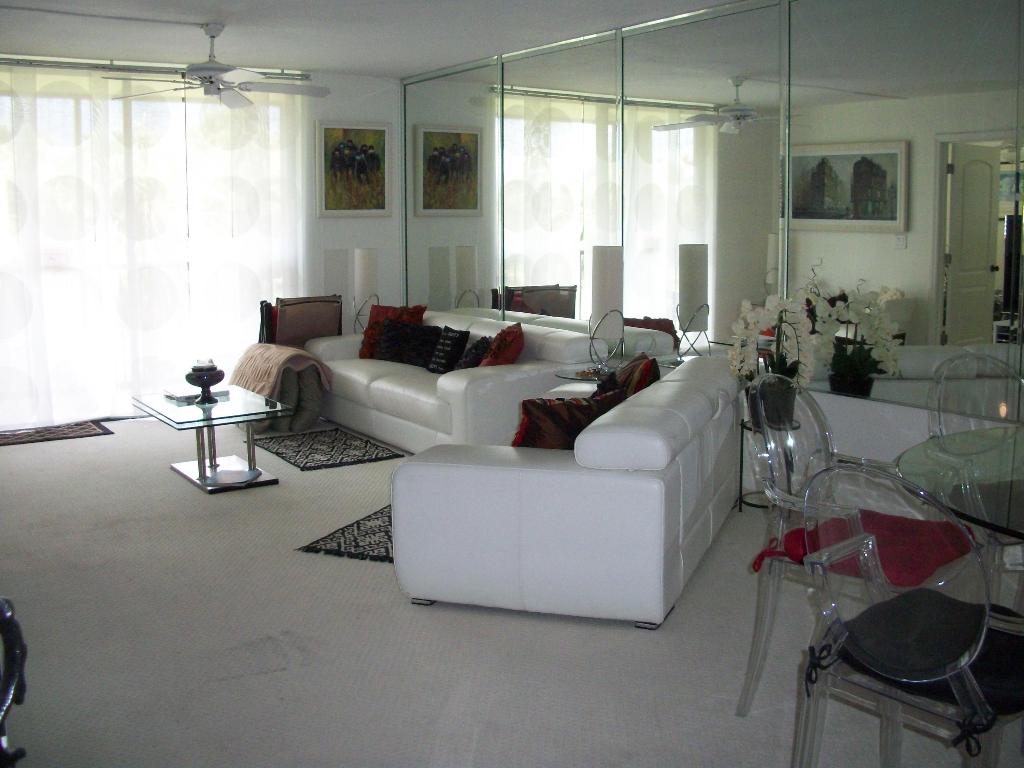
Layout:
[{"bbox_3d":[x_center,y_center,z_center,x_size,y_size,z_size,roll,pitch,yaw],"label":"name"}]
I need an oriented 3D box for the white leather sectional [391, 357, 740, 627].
[{"bbox_3d":[0.328,0.327,4.230,0.967,0.695,1.652,3,10,20],"label":"white leather sectional"}]

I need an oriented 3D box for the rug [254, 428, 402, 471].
[{"bbox_3d":[-1.189,0.402,6.534,0.655,0.012,0.975,-7,11,-34],"label":"rug"}]

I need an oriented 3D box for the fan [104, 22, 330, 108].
[{"bbox_3d":[-1.635,-1.772,5.672,1.269,0.403,1.269,0,9,0],"label":"fan"}]

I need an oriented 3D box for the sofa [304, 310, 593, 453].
[{"bbox_3d":[-0.472,-0.047,7.024,1.050,0.735,2.220,-7,11,-34],"label":"sofa"}]

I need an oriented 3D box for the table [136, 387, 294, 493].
[{"bbox_3d":[-1.710,0.309,5.846,0.595,0.420,0.940,-7,11,-34],"label":"table"}]

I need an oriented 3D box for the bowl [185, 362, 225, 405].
[{"bbox_3d":[-1.594,-0.001,5.400,0.202,0.202,0.202,0,9,0],"label":"bowl"}]

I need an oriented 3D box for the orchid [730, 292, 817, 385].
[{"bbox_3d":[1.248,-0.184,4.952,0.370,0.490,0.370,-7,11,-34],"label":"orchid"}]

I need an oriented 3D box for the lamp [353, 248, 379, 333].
[{"bbox_3d":[-1.136,-0.716,8.092,0.200,0.690,0.200,0,9,0],"label":"lamp"}]

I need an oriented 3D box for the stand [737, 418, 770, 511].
[{"bbox_3d":[1.179,0.371,4.727,0.282,0.433,0.282,0,9,0],"label":"stand"}]

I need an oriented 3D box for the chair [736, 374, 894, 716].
[{"bbox_3d":[0.946,0.435,2.713,0.544,0.937,0.554,-9,13,-44],"label":"chair"}]

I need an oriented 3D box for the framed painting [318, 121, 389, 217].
[{"bbox_3d":[-1.212,-1.650,8.004,0.645,0.730,0.040,-7,11,-34],"label":"framed painting"}]

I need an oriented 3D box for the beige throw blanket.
[{"bbox_3d":[-1.618,-0.097,7.298,0.520,0.325,0.800,-7,11,-34],"label":"beige throw blanket"}]

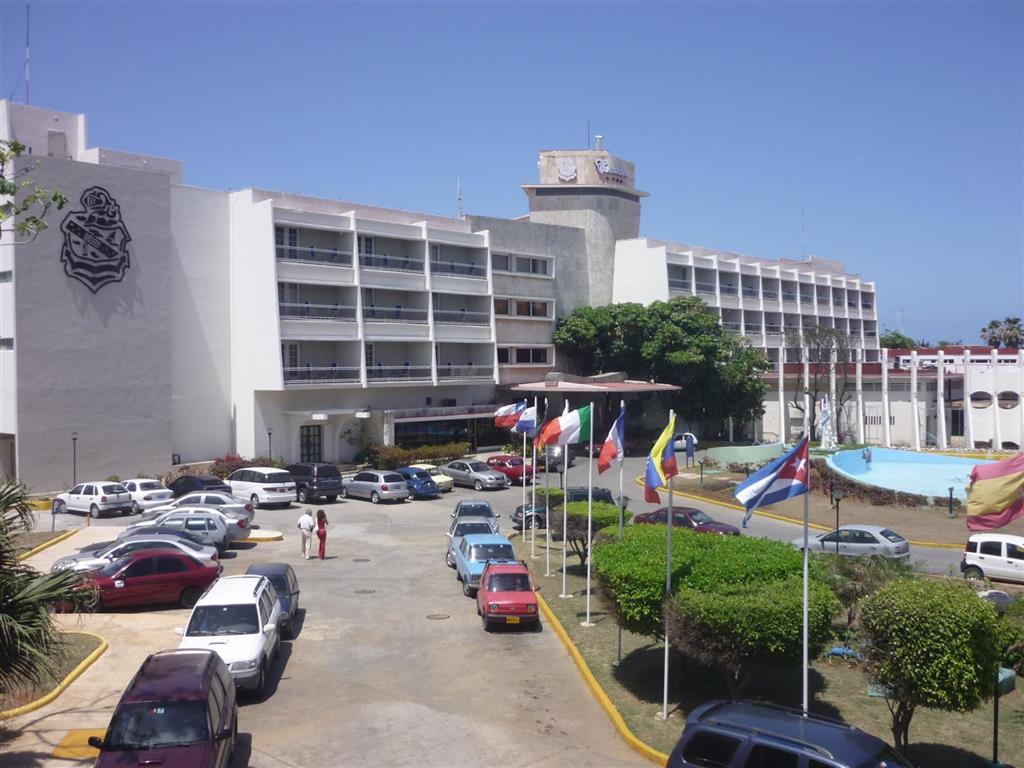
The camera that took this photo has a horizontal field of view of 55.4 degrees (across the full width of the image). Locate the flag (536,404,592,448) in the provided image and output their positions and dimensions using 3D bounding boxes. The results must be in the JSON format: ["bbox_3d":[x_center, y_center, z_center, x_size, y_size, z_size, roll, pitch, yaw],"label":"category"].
[{"bbox_3d":[1.342,1.086,24.946,1.420,1.120,0.350,0,2,0],"label":"flag"}]

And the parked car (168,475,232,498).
[{"bbox_3d":[-15.299,5.089,47.353,4.200,1.420,1.660,2,2,41],"label":"parked car"}]

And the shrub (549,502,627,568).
[{"bbox_3d":[2.602,5.084,33.200,2.600,2.000,2.600,0,2,0],"label":"shrub"}]

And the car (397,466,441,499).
[{"bbox_3d":[-5.490,5.014,50.695,4.050,1.500,1.550,2,2,44],"label":"car"}]

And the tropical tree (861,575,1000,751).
[{"bbox_3d":[7.435,5.029,17.477,2.420,2.900,2.350,0,2,0],"label":"tropical tree"}]

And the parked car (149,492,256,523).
[{"bbox_3d":[-12.910,5.211,40.497,4.400,1.470,1.700,0,2,-4],"label":"parked car"}]

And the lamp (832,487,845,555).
[{"bbox_3d":[10.365,4.685,30.961,0.340,2.800,0.340,0,2,0],"label":"lamp"}]

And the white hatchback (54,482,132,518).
[{"bbox_3d":[-18.873,5.137,44.161,3.870,1.430,1.650,1,2,37],"label":"white hatchback"}]

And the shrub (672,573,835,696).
[{"bbox_3d":[4.541,5.029,18.366,3.150,2.200,3.000,0,2,0],"label":"shrub"}]

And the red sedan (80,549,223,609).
[{"bbox_3d":[-10.334,5.278,26.878,4.400,1.410,1.710,0,2,-13],"label":"red sedan"}]

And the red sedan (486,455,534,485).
[{"bbox_3d":[0.000,4.853,55.379,1.600,1.440,4.100,-2,2,-41],"label":"red sedan"}]

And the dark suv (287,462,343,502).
[{"bbox_3d":[-10.400,4.855,48.575,1.880,1.860,4.700,-2,3,-45],"label":"dark suv"}]

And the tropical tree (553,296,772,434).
[{"bbox_3d":[11.563,-1.114,75.000,16.600,11.063,13.000,0,2,0],"label":"tropical tree"}]

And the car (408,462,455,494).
[{"bbox_3d":[-5.010,5.013,52.796,4.100,1.420,1.610,2,2,43],"label":"car"}]

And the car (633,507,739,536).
[{"bbox_3d":[6.539,5.379,37.099,4.380,1.400,1.670,1,2,35],"label":"car"}]

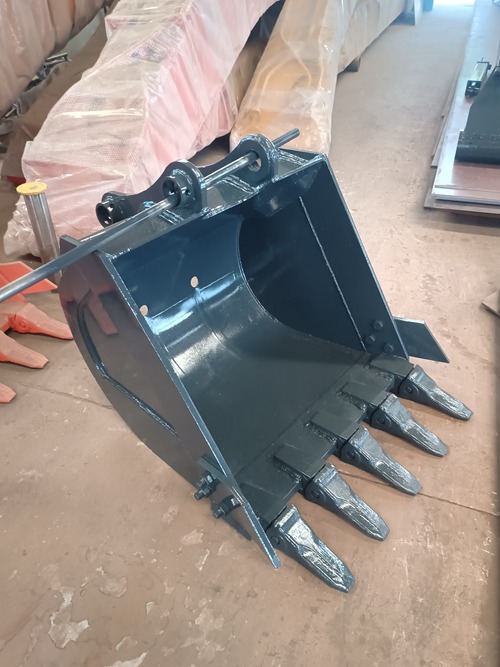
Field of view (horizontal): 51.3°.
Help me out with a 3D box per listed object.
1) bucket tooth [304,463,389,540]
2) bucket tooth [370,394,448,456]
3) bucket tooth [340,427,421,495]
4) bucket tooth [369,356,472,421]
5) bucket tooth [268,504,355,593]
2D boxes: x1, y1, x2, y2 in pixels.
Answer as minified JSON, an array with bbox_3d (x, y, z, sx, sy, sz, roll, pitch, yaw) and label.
[{"bbox_3d":[0.299,0.513,1.551,0.258,0.096,0.088,37,53,23],"label":"bucket tooth"},{"bbox_3d":[0.548,0.324,1.761,0.258,0.096,0.088,37,53,23],"label":"bucket tooth"},{"bbox_3d":[0.423,0.418,1.656,0.258,0.096,0.088,37,53,23],"label":"bucket tooth"},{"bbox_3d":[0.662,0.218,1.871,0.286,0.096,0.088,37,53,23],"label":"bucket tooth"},{"bbox_3d":[0.174,0.607,1.447,0.258,0.096,0.088,37,53,23],"label":"bucket tooth"}]

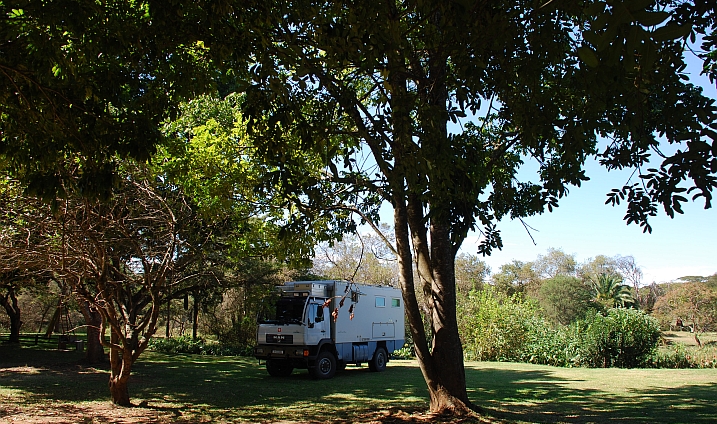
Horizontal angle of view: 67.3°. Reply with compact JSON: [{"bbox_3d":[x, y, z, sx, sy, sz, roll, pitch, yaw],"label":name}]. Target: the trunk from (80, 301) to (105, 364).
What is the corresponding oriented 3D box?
[{"bbox_3d":[-13.934,6.257,28.216,1.100,3.200,1.100,6,-13,-25],"label":"trunk"}]

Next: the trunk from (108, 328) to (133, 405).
[{"bbox_3d":[-5.658,3.667,12.805,0.520,1.753,0.520,5,-13,-23],"label":"trunk"}]

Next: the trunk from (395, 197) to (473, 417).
[{"bbox_3d":[1.657,2.034,12.087,1.680,4.615,1.100,0,-12,0],"label":"trunk"}]

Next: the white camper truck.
[{"bbox_3d":[-0.848,4.723,21.812,2.399,3.457,7.116,-8,-14,32],"label":"white camper truck"}]

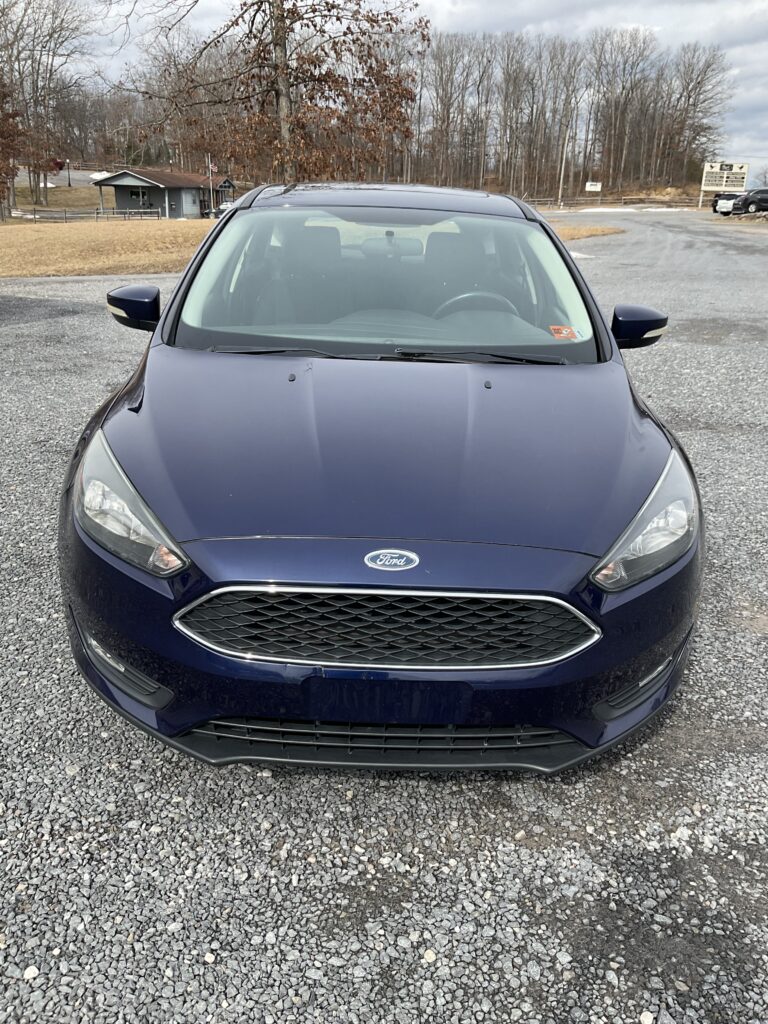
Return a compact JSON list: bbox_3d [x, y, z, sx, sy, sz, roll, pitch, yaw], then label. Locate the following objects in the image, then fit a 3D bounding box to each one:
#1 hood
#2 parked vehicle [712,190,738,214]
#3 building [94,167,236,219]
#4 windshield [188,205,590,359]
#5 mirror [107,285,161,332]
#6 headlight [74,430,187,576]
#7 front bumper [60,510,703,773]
[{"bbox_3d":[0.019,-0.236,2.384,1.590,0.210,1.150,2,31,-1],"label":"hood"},{"bbox_3d":[26.495,-23.552,65.600,1.850,1.720,4.600,18,26,37],"label":"parked vehicle"},{"bbox_3d":[-18.720,-27.116,73.500,6.800,3.700,11.300,10,22,20],"label":"building"},{"bbox_3d":[0.021,-0.830,3.073,1.450,0.200,0.970,2,51,-1],"label":"windshield"},{"bbox_3d":[-0.902,-0.763,3.164,0.210,0.160,0.155,2,22,-1],"label":"mirror"},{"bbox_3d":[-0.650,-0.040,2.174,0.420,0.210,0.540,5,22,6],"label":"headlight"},{"bbox_3d":[0.008,0.293,2.137,1.780,0.590,0.540,2,22,-1],"label":"front bumper"}]

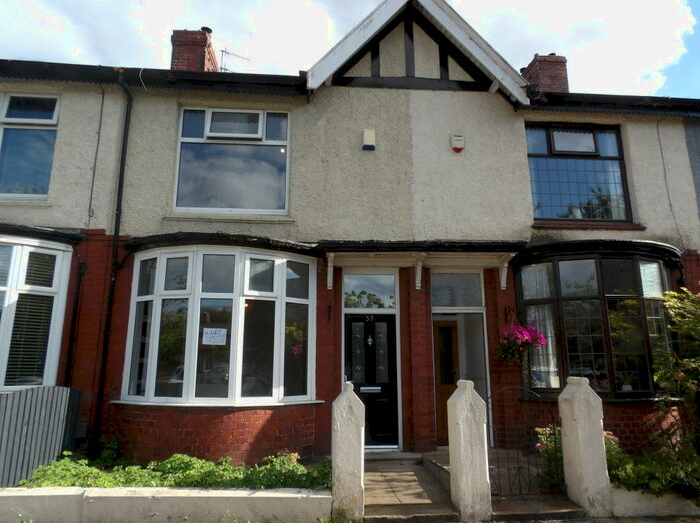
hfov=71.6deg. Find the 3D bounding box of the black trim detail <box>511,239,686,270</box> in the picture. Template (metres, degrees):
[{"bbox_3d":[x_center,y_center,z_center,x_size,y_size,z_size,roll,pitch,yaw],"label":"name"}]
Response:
[{"bbox_3d":[3.921,-0.108,7.432,2.690,0.230,0.900,1,-12,-6],"label":"black trim detail"}]

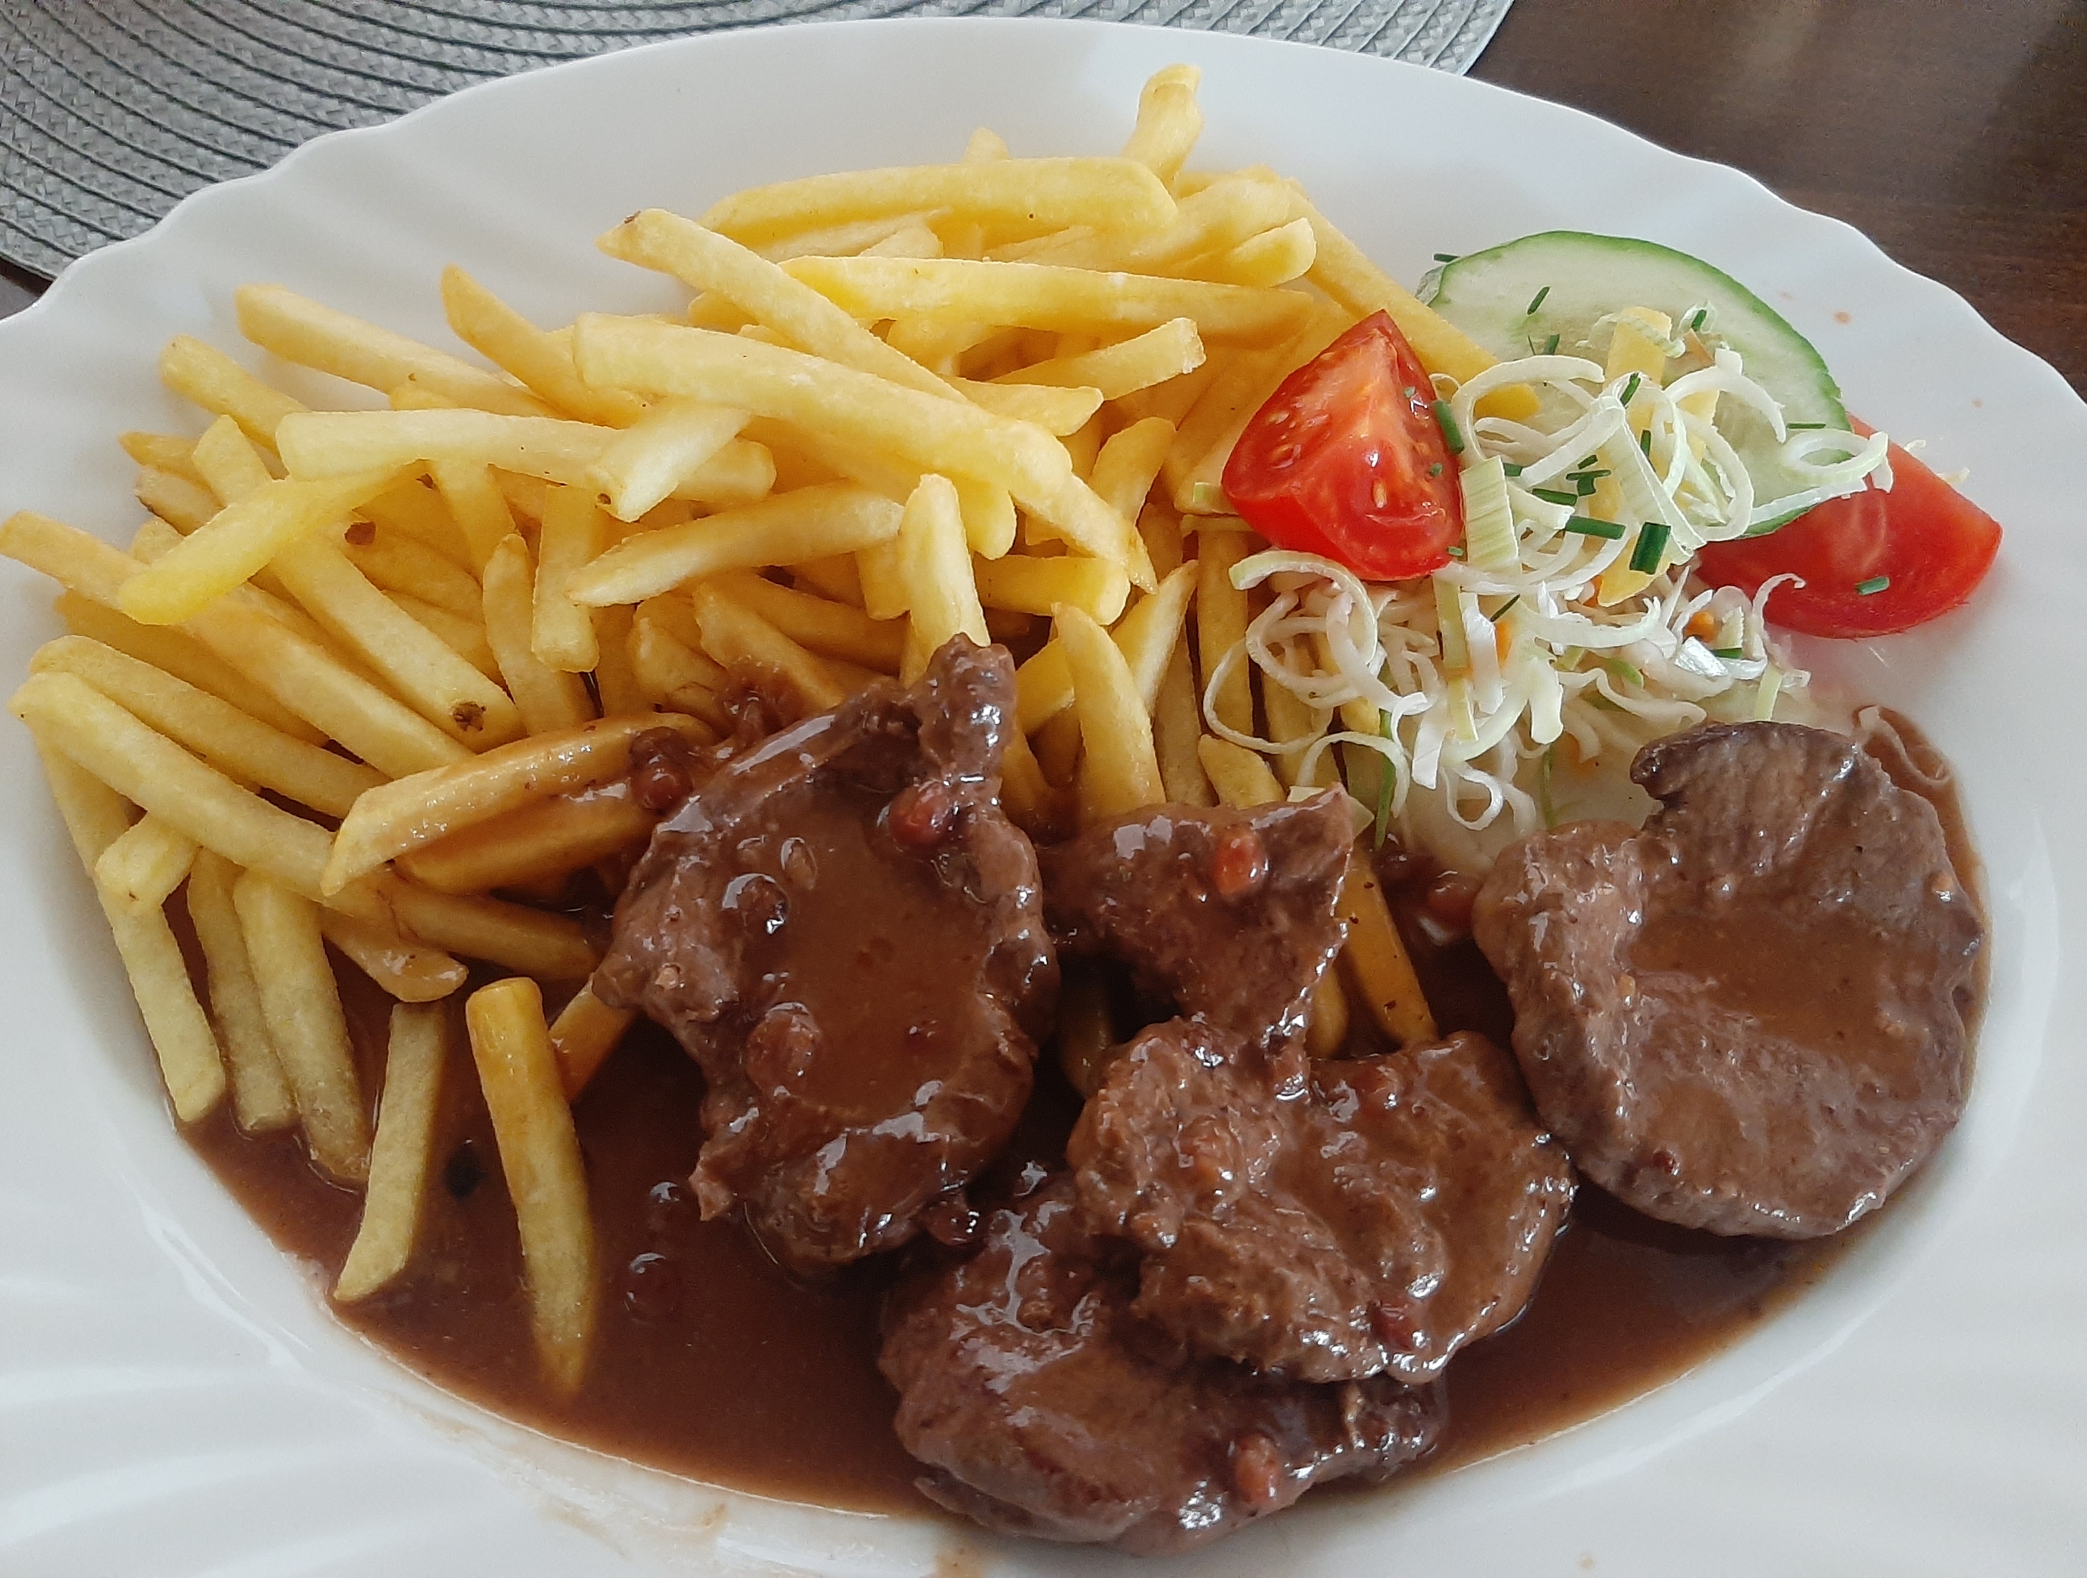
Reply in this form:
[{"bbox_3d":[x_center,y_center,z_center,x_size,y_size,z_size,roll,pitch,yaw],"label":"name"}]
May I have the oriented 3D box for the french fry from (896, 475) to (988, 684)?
[{"bbox_3d":[-0.012,-0.022,0.200,0.007,0.007,0.037,-5,71,-7],"label":"french fry"}]

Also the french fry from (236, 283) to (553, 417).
[{"bbox_3d":[-0.088,-0.059,0.219,0.053,0.007,0.008,21,67,11],"label":"french fry"}]

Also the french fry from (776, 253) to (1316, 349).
[{"bbox_3d":[0.000,-0.065,0.210,0.072,0.007,0.007,2,68,-5],"label":"french fry"}]

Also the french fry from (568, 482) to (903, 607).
[{"bbox_3d":[-0.037,-0.030,0.193,0.040,0.007,0.008,-14,67,-5],"label":"french fry"}]

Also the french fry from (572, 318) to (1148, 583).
[{"bbox_3d":[-0.026,-0.045,0.209,0.084,0.009,0.011,21,51,14],"label":"french fry"}]

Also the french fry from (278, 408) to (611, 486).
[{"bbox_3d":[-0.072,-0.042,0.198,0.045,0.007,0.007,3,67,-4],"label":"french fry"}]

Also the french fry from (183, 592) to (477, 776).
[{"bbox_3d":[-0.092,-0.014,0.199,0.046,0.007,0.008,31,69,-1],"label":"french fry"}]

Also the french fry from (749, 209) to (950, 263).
[{"bbox_3d":[-0.027,-0.079,0.227,0.035,0.007,0.007,-13,67,-6],"label":"french fry"}]

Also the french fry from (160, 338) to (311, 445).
[{"bbox_3d":[-0.109,-0.052,0.220,0.033,0.007,0.008,33,69,11],"label":"french fry"}]

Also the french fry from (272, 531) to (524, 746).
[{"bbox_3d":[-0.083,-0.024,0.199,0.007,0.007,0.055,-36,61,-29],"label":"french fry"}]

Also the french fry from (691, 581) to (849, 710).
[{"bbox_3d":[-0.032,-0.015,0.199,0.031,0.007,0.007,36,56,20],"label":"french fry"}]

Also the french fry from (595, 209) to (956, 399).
[{"bbox_3d":[-0.038,-0.069,0.232,0.073,0.007,0.007,32,54,23],"label":"french fry"}]

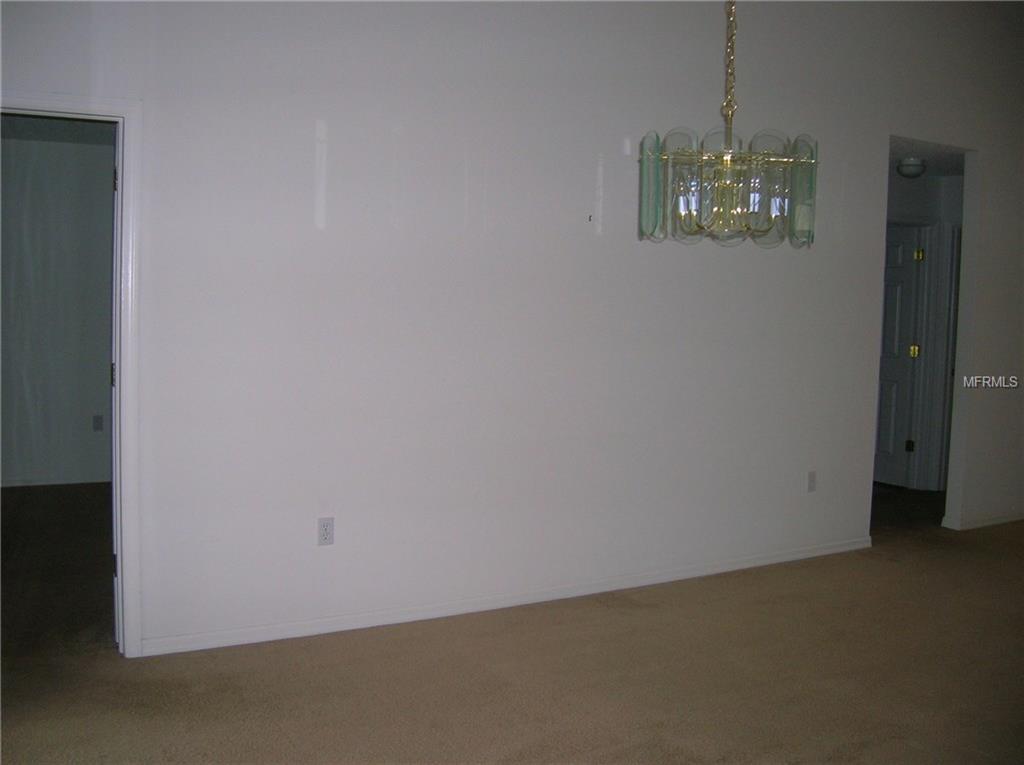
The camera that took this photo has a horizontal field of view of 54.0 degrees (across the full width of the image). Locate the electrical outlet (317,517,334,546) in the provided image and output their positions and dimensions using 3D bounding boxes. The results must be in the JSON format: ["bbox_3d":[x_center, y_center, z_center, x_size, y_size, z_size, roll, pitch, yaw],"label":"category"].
[{"bbox_3d":[-0.764,0.614,4.135,0.071,0.115,0.013,-1,5,-31],"label":"electrical outlet"}]

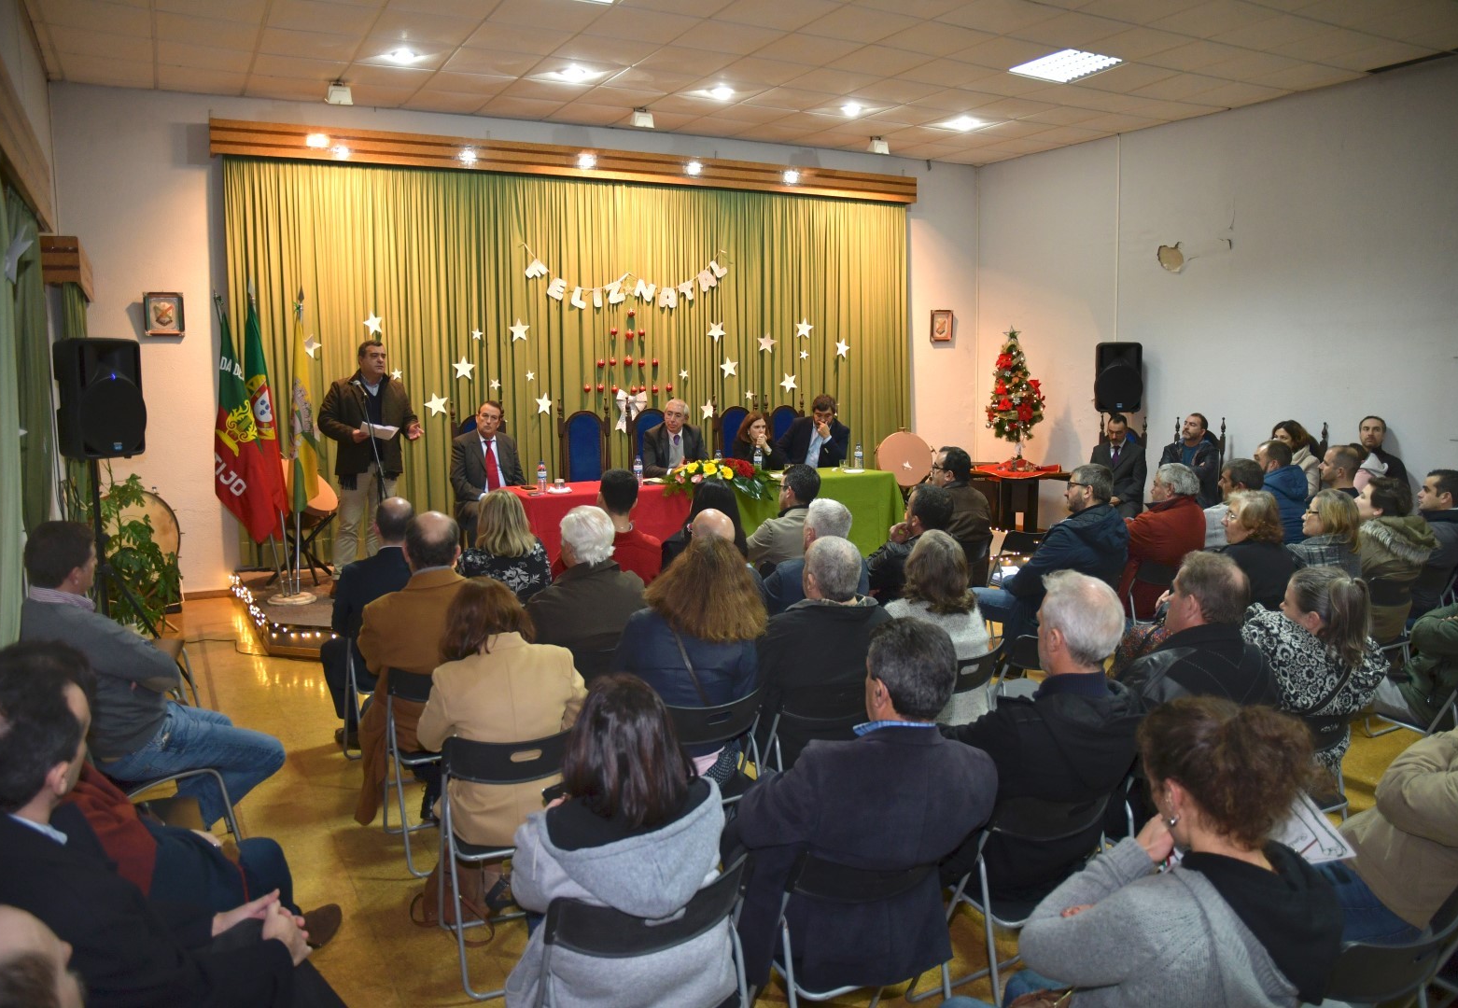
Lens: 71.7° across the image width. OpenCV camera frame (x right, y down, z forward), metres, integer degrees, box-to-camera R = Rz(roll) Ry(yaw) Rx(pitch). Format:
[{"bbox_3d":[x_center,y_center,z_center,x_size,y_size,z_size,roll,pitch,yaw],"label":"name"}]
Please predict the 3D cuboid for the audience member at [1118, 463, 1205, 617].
[{"bbox_3d":[2.301,0.402,5.692,0.540,1.300,0.780,-6,10,-33],"label":"audience member"}]

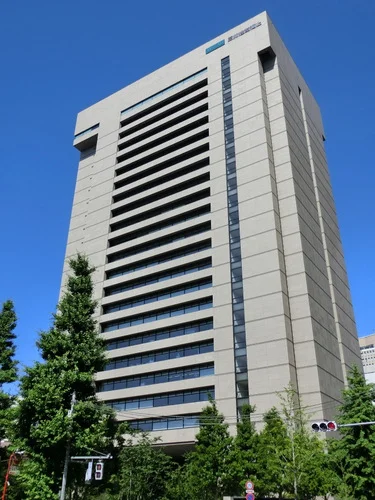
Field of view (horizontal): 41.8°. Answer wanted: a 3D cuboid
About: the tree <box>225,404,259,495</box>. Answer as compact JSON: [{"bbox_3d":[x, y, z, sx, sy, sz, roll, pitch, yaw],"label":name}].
[{"bbox_3d":[4.994,18.565,43.208,3.100,9.704,3.100,-3,-30,5],"label":"tree"}]

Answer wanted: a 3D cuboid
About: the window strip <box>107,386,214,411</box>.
[{"bbox_3d":[-6.235,25.172,81.052,24.858,2.057,0.600,-17,-34,28],"label":"window strip"}]

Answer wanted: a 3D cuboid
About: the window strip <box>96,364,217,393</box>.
[{"bbox_3d":[-6.217,21.877,82.944,24.858,2.057,0.600,-17,-34,28],"label":"window strip"}]

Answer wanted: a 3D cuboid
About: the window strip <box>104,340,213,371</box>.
[{"bbox_3d":[-6.199,18.582,84.837,24.858,2.057,0.600,-17,-34,28],"label":"window strip"}]

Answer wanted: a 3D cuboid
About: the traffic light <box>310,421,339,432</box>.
[{"bbox_3d":[6.430,8.280,23.000,1.220,0.430,0.380,-13,-32,21],"label":"traffic light"}]

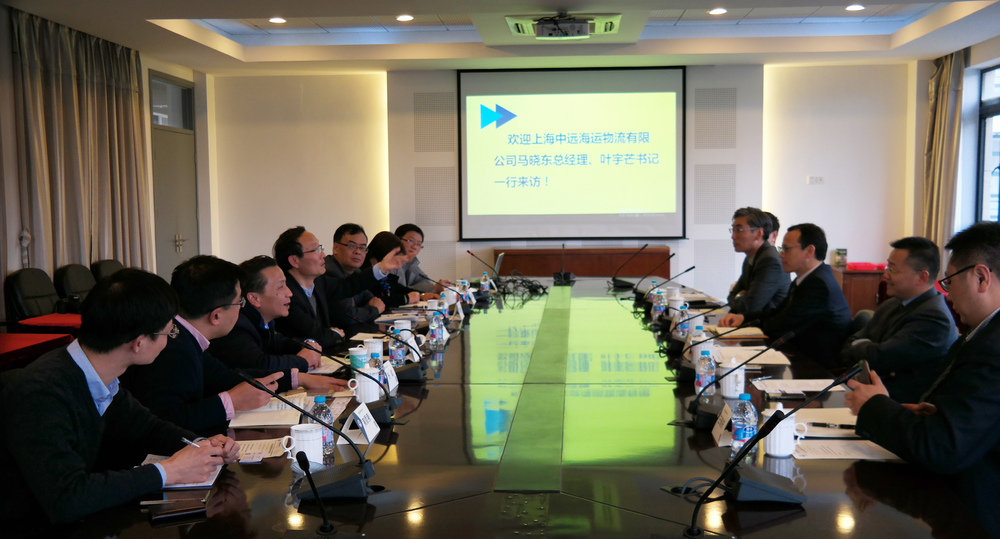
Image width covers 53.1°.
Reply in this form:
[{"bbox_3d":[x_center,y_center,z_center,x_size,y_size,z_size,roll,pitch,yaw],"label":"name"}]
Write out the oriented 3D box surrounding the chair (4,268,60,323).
[{"bbox_3d":[-2.724,0.517,6.200,0.620,1.030,0.560,0,4,9],"label":"chair"}]

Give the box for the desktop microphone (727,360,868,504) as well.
[{"bbox_3d":[0.675,0.359,2.290,0.315,0.300,0.155,0,4,4],"label":"desktop microphone"}]

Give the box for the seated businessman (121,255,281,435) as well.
[{"bbox_3d":[-0.975,0.598,2.950,0.740,1.270,0.580,-1,4,-8],"label":"seated businessman"}]

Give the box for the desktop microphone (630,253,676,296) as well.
[{"bbox_3d":[0.997,0.050,6.471,0.280,0.307,0.150,-1,4,-5],"label":"desktop microphone"}]

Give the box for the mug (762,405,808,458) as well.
[{"bbox_3d":[0.737,0.410,2.579,0.115,0.132,0.087,0,4,4],"label":"mug"}]

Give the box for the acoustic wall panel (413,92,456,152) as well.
[{"bbox_3d":[-0.710,-1.588,10.827,0.437,0.636,0.030,0,4,4],"label":"acoustic wall panel"}]

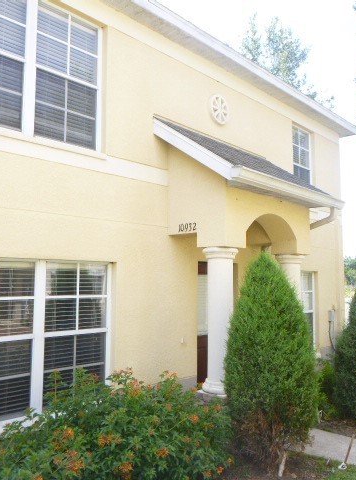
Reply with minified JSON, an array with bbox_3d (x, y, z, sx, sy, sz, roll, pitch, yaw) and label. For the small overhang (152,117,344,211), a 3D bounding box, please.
[{"bbox_3d":[1.159,-1.095,6.803,1.420,1.120,2.850,-4,-7,43],"label":"small overhang"}]

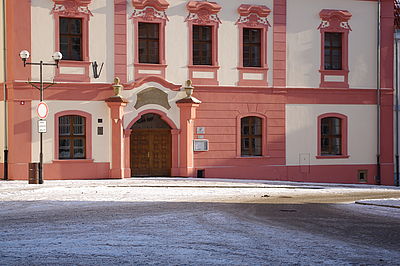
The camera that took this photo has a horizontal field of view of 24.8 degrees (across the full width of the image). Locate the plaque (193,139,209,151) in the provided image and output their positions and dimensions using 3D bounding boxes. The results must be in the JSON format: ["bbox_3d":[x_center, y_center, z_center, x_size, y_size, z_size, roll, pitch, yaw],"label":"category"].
[{"bbox_3d":[0.061,0.564,42.046,0.781,0.564,0.120,0,0,-26],"label":"plaque"}]

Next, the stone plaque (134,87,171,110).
[{"bbox_3d":[-2.110,-1.540,40.941,1.795,1.057,0.150,0,0,-26],"label":"stone plaque"}]

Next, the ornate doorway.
[{"bbox_3d":[-2.190,0.541,41.076,2.029,2.888,0.400,0,0,-26],"label":"ornate doorway"}]

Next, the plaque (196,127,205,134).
[{"bbox_3d":[0.037,-0.111,42.077,0.411,0.333,0.040,0,0,-26],"label":"plaque"}]

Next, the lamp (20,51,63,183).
[{"bbox_3d":[-6.303,-0.624,36.200,1.750,5.313,0.400,0,0,-26],"label":"lamp"}]

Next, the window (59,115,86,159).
[{"bbox_3d":[-5.531,0.187,39.563,1.253,1.912,0.200,0,0,-26],"label":"window"}]

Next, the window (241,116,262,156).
[{"bbox_3d":[2.466,0.167,43.446,1.189,1.909,0.200,0,0,-26],"label":"window"}]

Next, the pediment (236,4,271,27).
[{"bbox_3d":[2.547,-5.549,43.135,1.746,1.052,0.300,0,0,-26],"label":"pediment"}]

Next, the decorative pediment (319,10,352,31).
[{"bbox_3d":[6.723,-5.591,45.162,1.828,1.091,0.300,0,0,-26],"label":"decorative pediment"}]

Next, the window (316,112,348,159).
[{"bbox_3d":[6.624,0.139,45.354,1.907,2.292,0.250,0,0,-26],"label":"window"}]

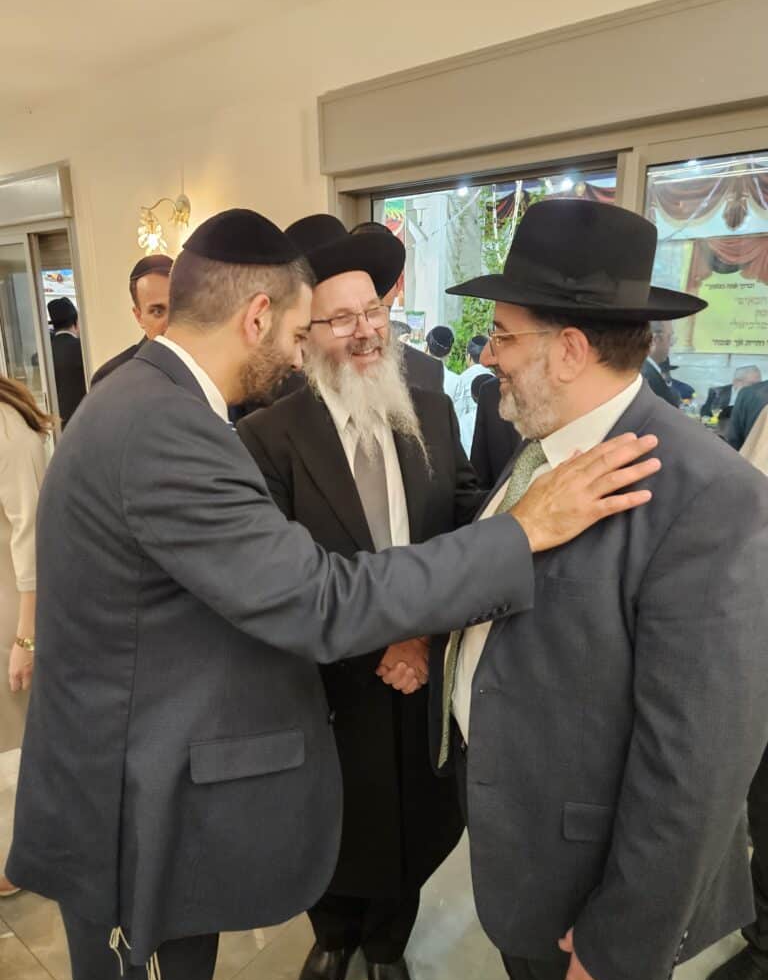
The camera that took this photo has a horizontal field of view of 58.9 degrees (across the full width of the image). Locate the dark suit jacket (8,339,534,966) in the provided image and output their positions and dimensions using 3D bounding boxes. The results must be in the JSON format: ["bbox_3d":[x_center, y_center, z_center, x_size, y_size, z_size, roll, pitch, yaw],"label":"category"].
[{"bbox_3d":[-0.232,0.208,1.004,0.680,0.820,0.520,-7,16,-22],"label":"dark suit jacket"}]

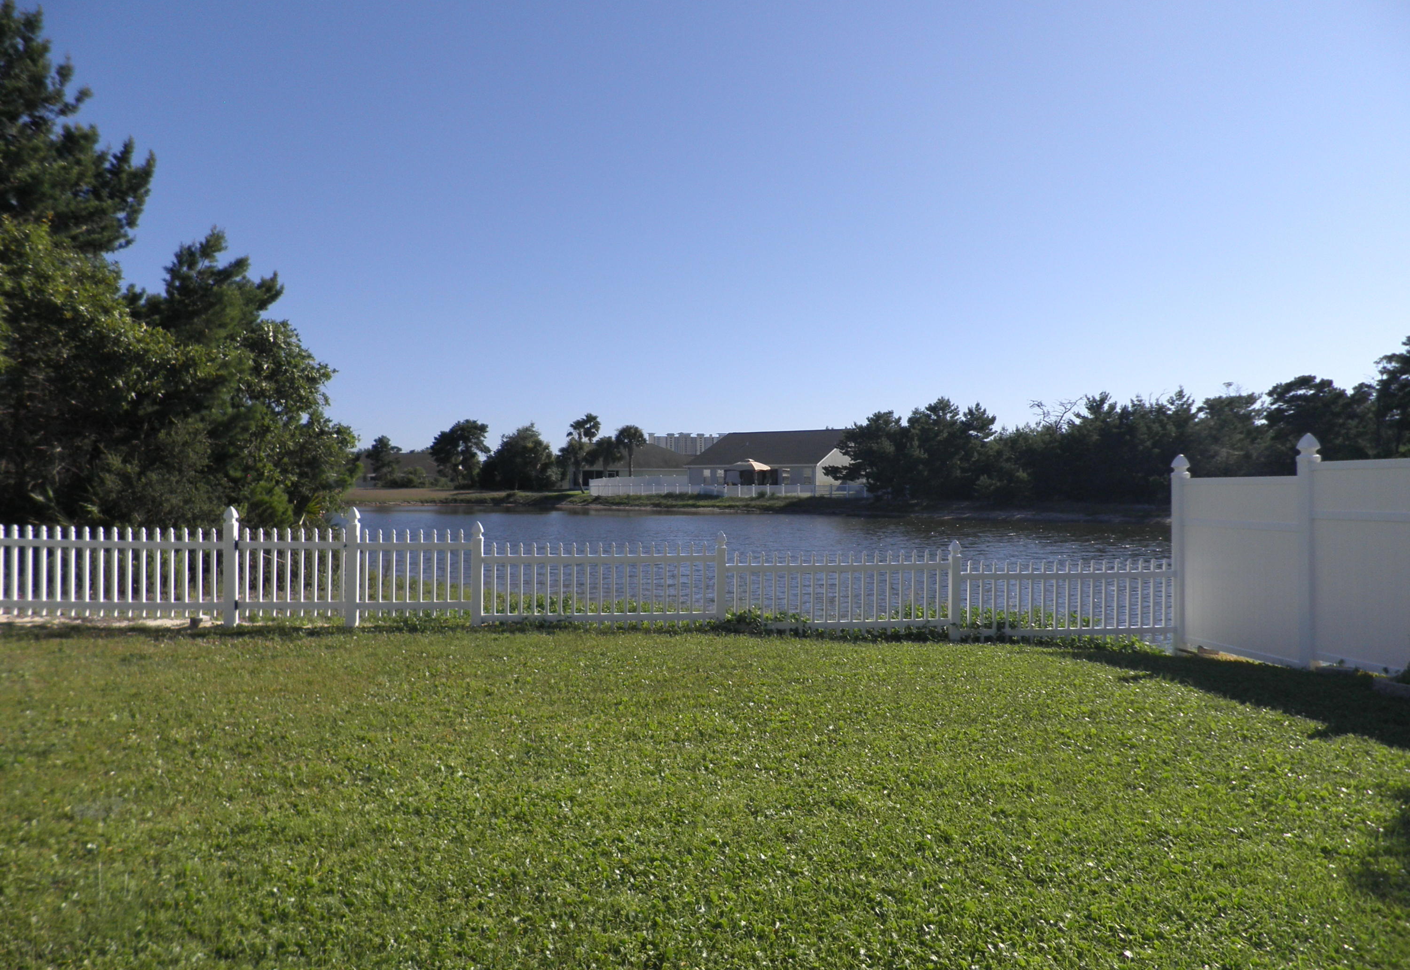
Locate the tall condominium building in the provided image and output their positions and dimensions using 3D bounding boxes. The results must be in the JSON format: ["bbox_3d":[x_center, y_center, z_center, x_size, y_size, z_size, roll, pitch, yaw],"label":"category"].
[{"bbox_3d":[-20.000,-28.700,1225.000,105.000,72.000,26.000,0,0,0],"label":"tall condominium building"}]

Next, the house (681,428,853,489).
[{"bbox_3d":[9.076,-2.447,106.213,15.600,6.600,16.500,0,0,34],"label":"house"}]

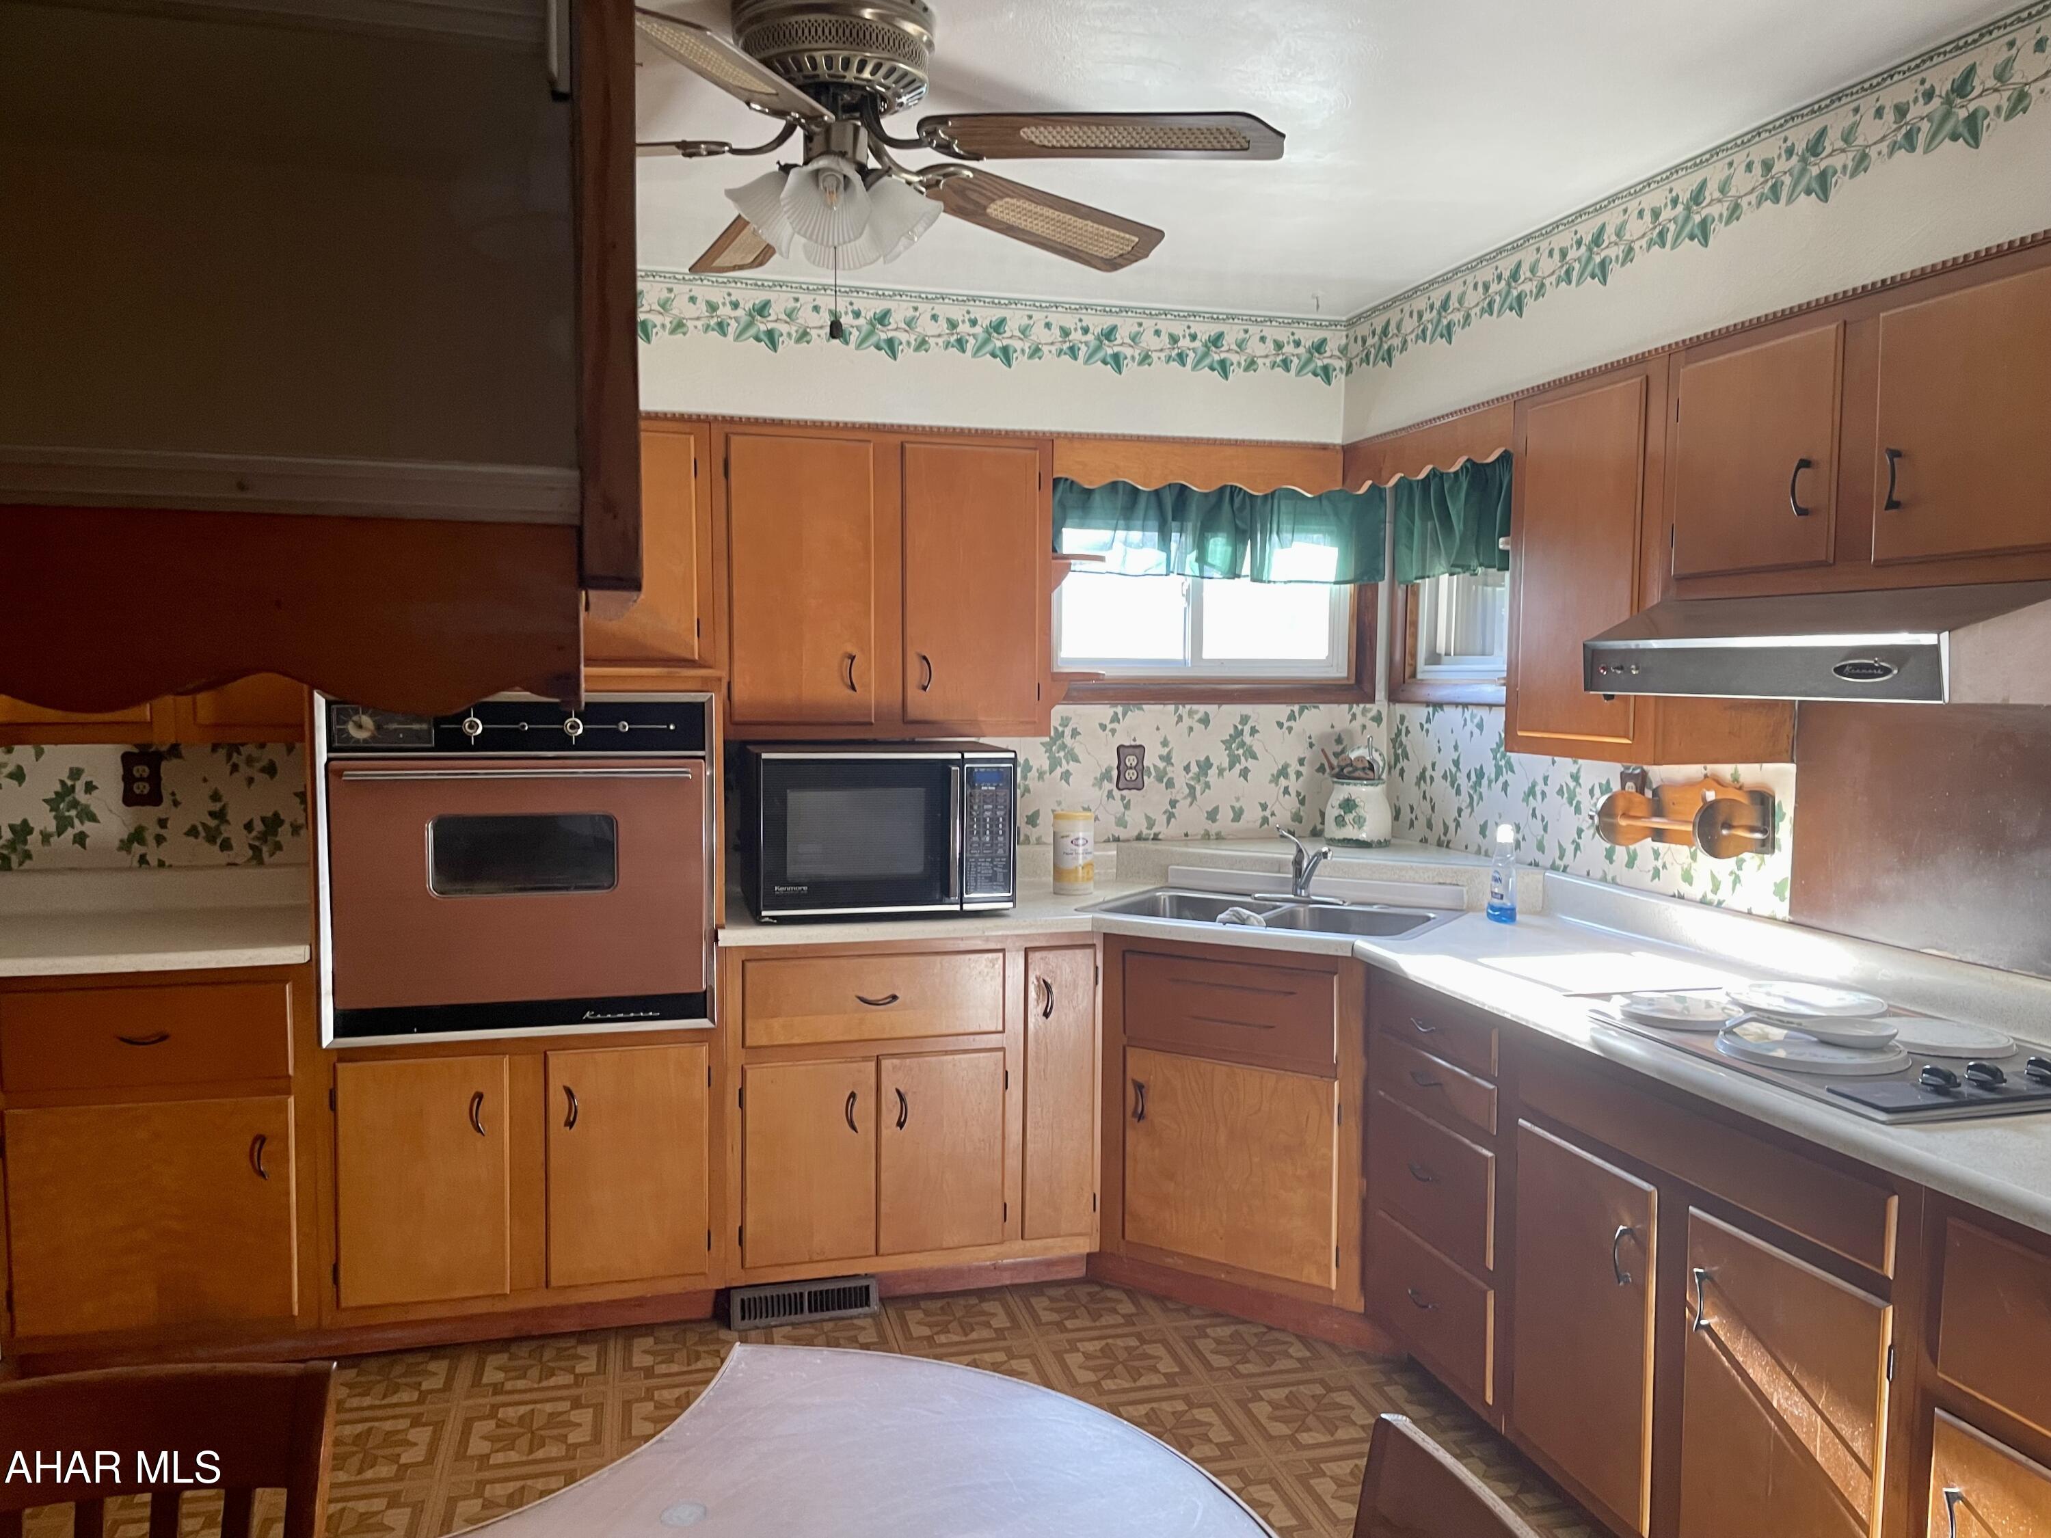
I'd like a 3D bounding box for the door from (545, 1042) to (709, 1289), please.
[{"bbox_3d":[-0.880,0.876,3.413,0.343,0.522,0.022,0,3,-15],"label":"door"}]

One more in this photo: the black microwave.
[{"bbox_3d":[-0.369,0.139,3.821,0.605,0.387,0.440,-1,4,-15],"label":"black microwave"}]

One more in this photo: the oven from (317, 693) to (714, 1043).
[{"bbox_3d":[-1.143,0.194,3.551,0.810,0.745,0.540,-1,4,-15],"label":"oven"}]

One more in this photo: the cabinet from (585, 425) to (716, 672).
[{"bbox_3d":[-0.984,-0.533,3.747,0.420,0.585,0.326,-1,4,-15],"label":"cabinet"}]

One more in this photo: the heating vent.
[{"bbox_3d":[-0.512,1.221,3.572,0.341,0.096,0.070,-1,4,-15],"label":"heating vent"}]

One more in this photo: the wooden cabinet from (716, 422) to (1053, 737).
[{"bbox_3d":[-0.373,-0.459,3.920,0.828,0.747,0.326,-1,4,-15],"label":"wooden cabinet"}]

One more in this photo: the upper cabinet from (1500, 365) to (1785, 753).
[{"bbox_3d":[1.261,-0.396,3.143,0.328,0.747,0.497,-1,4,-15],"label":"upper cabinet"}]

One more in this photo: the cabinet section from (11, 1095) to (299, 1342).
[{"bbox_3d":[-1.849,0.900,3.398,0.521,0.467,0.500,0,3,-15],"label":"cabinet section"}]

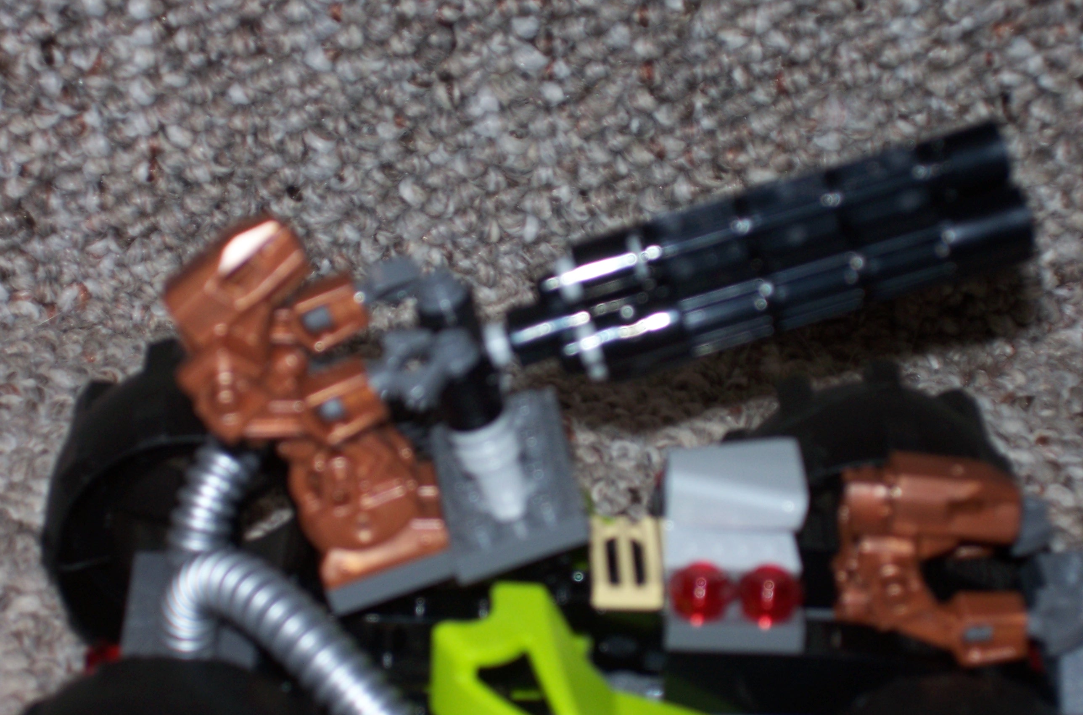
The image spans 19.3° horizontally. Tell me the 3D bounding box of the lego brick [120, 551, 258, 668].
[{"bbox_3d":[-0.042,0.034,0.380,0.016,0.006,0.027,0,32,0],"label":"lego brick"}]

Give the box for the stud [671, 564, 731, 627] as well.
[{"bbox_3d":[0.018,0.027,0.367,0.007,0.005,0.007,0,32,0],"label":"stud"}]

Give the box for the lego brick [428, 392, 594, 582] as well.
[{"bbox_3d":[-0.004,0.014,0.374,0.016,0.005,0.032,-17,27,2],"label":"lego brick"}]

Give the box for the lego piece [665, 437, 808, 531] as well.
[{"bbox_3d":[0.023,0.015,0.375,0.017,0.006,0.011,0,32,0],"label":"lego piece"}]

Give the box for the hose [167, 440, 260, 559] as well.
[{"bbox_3d":[-0.040,0.017,0.382,0.007,0.017,0.007,17,30,-10],"label":"hose"}]

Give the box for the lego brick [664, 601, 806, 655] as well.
[{"bbox_3d":[0.023,0.029,0.372,0.016,0.003,0.015,0,32,0],"label":"lego brick"}]

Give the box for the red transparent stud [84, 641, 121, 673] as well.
[{"bbox_3d":[-0.052,0.036,0.376,0.005,0.007,0.007,0,32,0],"label":"red transparent stud"}]

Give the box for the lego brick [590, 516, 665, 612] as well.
[{"bbox_3d":[0.010,0.024,0.380,0.008,0.003,0.016,0,32,0],"label":"lego brick"}]

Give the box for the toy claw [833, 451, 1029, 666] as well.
[{"bbox_3d":[0.046,0.023,0.374,0.021,0.017,0.021,0,32,0],"label":"toy claw"}]

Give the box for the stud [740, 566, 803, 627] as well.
[{"bbox_3d":[0.026,0.027,0.367,0.007,0.005,0.007,0,32,0],"label":"stud"}]

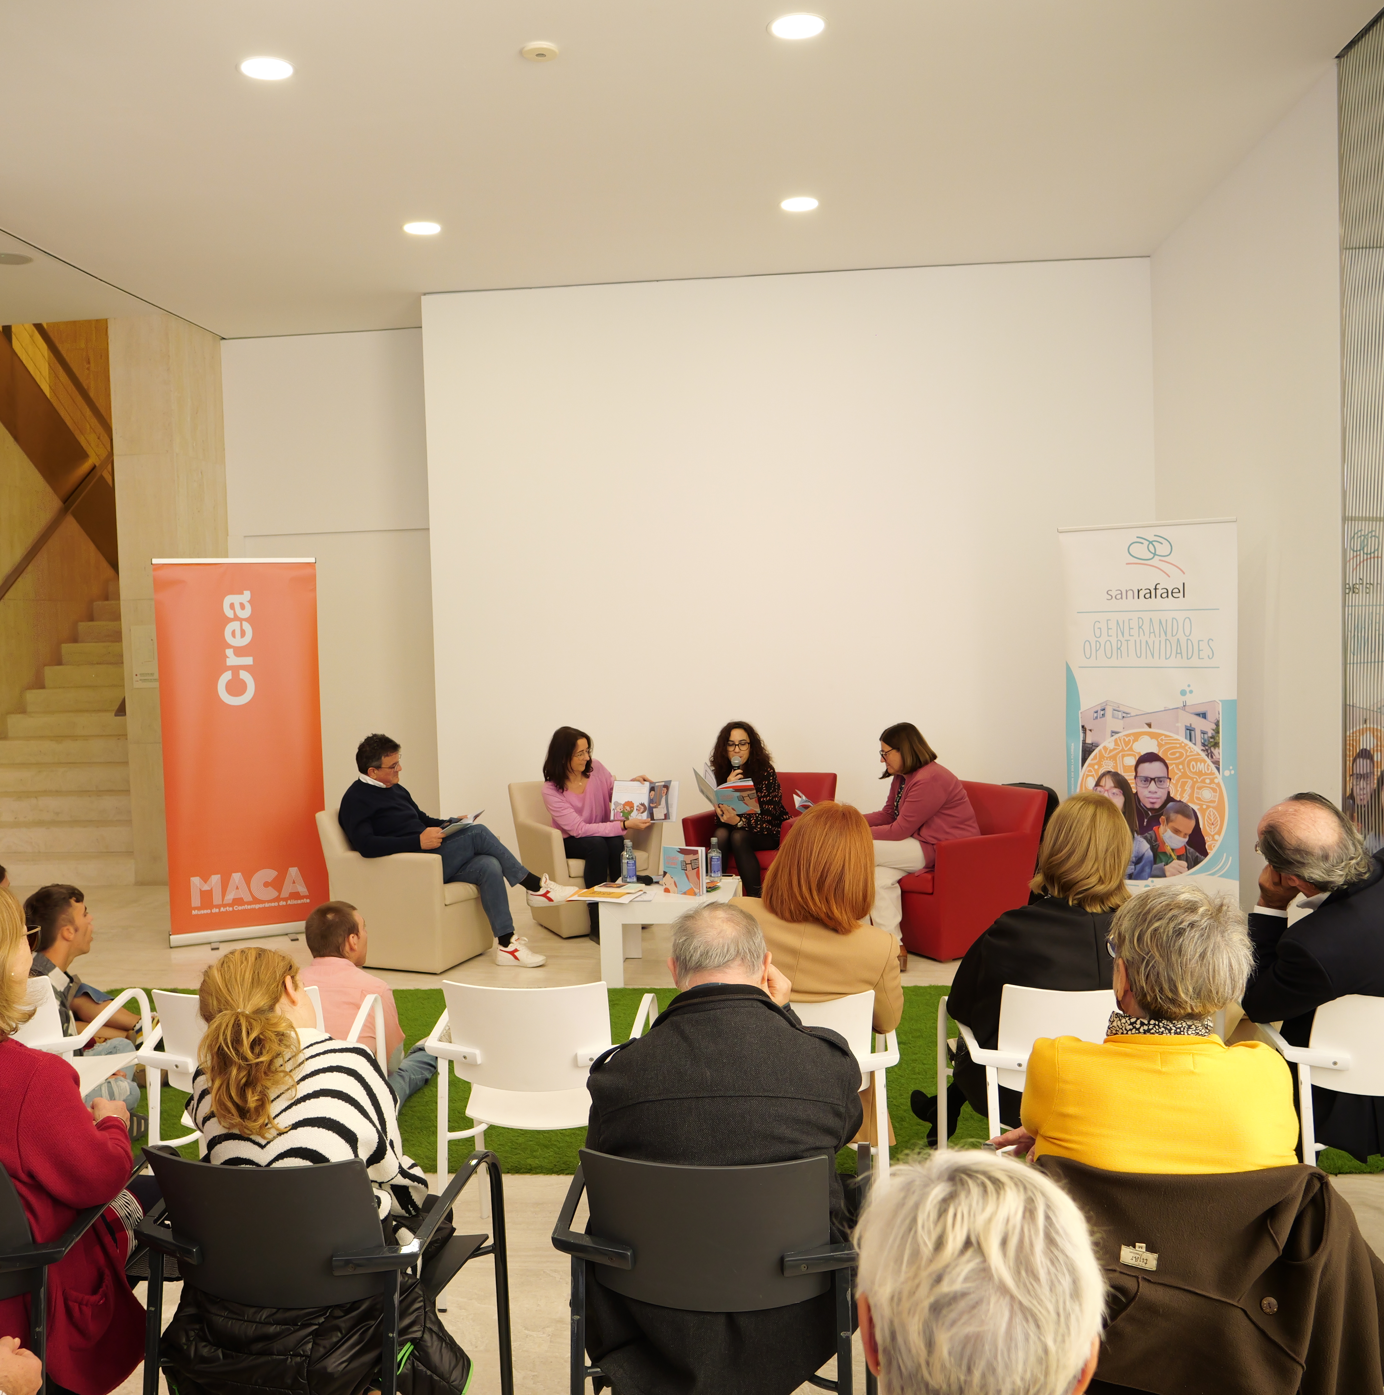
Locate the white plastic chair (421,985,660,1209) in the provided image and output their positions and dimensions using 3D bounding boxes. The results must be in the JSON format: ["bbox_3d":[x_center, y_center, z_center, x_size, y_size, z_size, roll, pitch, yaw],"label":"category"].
[{"bbox_3d":[-0.373,1.080,3.387,0.550,0.810,0.530,-1,3,6],"label":"white plastic chair"}]

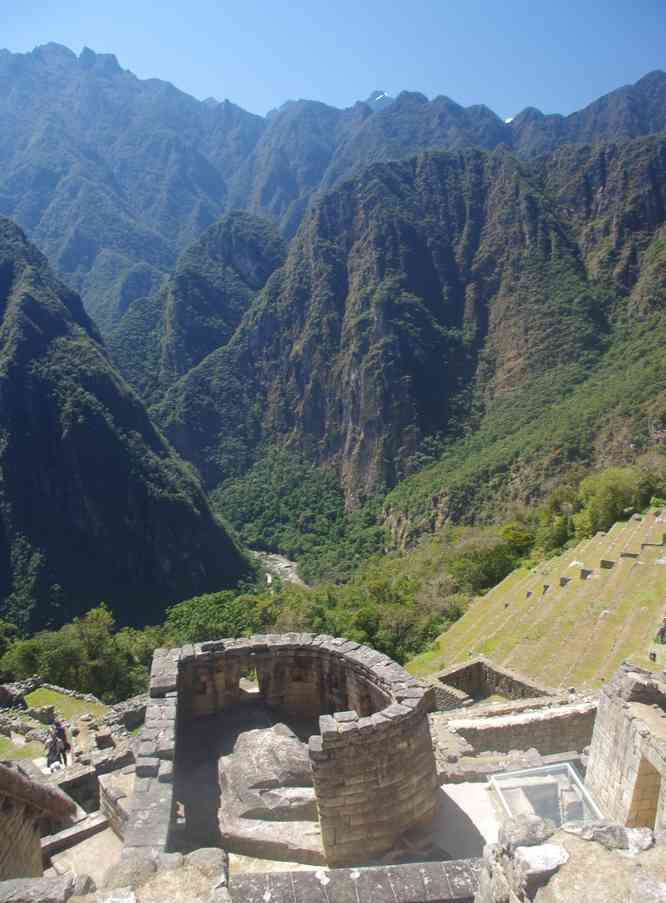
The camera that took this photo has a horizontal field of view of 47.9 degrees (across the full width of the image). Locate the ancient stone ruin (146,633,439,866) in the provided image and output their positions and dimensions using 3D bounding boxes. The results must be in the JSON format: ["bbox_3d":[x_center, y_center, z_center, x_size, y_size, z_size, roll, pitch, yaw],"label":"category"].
[{"bbox_3d":[-1.068,7.557,19.335,7.183,3.300,6.843,-2,10,-10],"label":"ancient stone ruin"}]

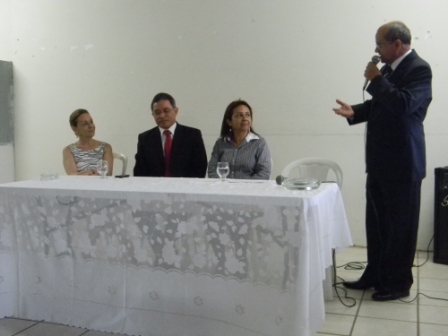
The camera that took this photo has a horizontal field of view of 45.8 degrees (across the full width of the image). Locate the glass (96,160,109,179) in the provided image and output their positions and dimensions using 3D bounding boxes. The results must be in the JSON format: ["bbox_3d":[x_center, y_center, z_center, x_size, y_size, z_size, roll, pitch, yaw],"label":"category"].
[{"bbox_3d":[-0.852,0.012,3.740,0.079,0.126,0.079,0,3,0],"label":"glass"}]

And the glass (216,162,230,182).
[{"bbox_3d":[-0.003,0.025,3.370,0.081,0.124,0.081,0,3,0],"label":"glass"}]

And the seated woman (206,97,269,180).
[{"bbox_3d":[0.080,0.166,3.573,0.480,1.296,0.740,0,3,10],"label":"seated woman"}]

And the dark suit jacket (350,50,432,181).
[{"bbox_3d":[1.088,-0.343,3.470,0.500,0.820,0.520,0,3,3],"label":"dark suit jacket"}]

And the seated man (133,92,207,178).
[{"bbox_3d":[-0.430,0.122,3.822,0.570,1.366,0.760,0,3,7],"label":"seated man"}]

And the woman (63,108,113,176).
[{"bbox_3d":[-1.072,0.165,4.064,0.450,1.264,0.740,-1,3,-6],"label":"woman"}]

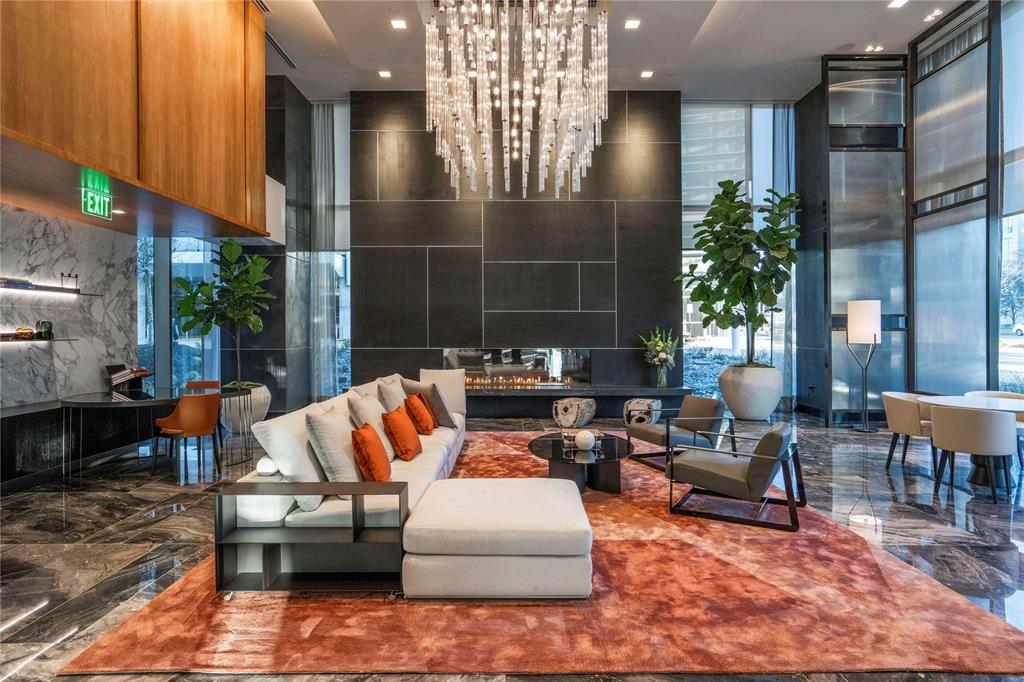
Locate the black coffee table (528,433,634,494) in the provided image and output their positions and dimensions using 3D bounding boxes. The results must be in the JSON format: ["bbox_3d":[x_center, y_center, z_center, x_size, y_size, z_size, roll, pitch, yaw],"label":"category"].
[{"bbox_3d":[0.645,1.135,5.280,0.980,0.330,1.460,0,0,0],"label":"black coffee table"}]

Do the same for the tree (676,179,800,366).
[{"bbox_3d":[3.664,-1.108,9.200,1.840,2.930,1.600,0,1,0],"label":"tree"}]

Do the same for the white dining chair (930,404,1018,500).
[{"bbox_3d":[3.992,0.944,4.900,0.550,0.750,0.560,-1,1,-40],"label":"white dining chair"}]

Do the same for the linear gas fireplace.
[{"bbox_3d":[0.078,0.485,9.850,2.550,0.700,0.350,0,1,0],"label":"linear gas fireplace"}]

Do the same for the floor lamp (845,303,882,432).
[{"bbox_3d":[4.980,0.350,8.040,0.420,1.830,0.420,0,0,0],"label":"floor lamp"}]

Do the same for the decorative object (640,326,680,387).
[{"bbox_3d":[2.412,0.270,9.300,0.600,1.000,0.520,0,1,0],"label":"decorative object"}]

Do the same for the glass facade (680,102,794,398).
[{"bbox_3d":[4.005,-1.607,10.100,2.000,5.250,0.150,0,1,0],"label":"glass facade"}]

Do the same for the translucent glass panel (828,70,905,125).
[{"bbox_3d":[5.230,-3.600,8.420,1.130,0.810,0.060,0,0,0],"label":"translucent glass panel"}]

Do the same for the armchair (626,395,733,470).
[{"bbox_3d":[1.805,0.960,6.122,0.860,0.690,0.750,0,1,-19],"label":"armchair"}]

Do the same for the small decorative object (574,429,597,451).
[{"bbox_3d":[0.653,0.884,5.050,0.180,0.180,0.180,0,0,0],"label":"small decorative object"}]

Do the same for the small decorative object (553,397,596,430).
[{"bbox_3d":[0.945,1.080,8.620,0.620,0.420,0.500,0,0,14],"label":"small decorative object"}]

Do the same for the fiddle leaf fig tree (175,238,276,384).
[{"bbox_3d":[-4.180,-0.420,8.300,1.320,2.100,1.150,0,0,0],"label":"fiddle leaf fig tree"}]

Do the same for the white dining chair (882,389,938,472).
[{"bbox_3d":[4.020,0.900,5.620,0.560,0.770,0.560,-1,0,-37],"label":"white dining chair"}]

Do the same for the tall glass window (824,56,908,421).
[{"bbox_3d":[5.262,-1.469,8.479,1.261,5.461,0.129,0,1,0],"label":"tall glass window"}]

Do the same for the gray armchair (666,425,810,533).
[{"bbox_3d":[1.750,0.950,4.410,0.900,0.710,0.750,0,0,31],"label":"gray armchair"}]

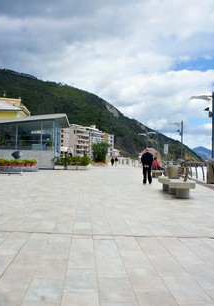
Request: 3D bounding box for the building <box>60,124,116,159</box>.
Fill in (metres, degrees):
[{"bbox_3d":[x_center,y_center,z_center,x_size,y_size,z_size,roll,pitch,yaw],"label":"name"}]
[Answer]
[{"bbox_3d":[-12.500,-4.392,226.000,14.000,21.300,57.000,1,-1,25],"label":"building"}]

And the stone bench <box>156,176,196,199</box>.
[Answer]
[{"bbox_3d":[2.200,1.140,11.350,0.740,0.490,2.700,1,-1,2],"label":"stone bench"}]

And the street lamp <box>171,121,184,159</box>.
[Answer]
[{"bbox_3d":[6.320,-0.766,31.000,1.250,4.200,0.350,1,-1,5],"label":"street lamp"}]

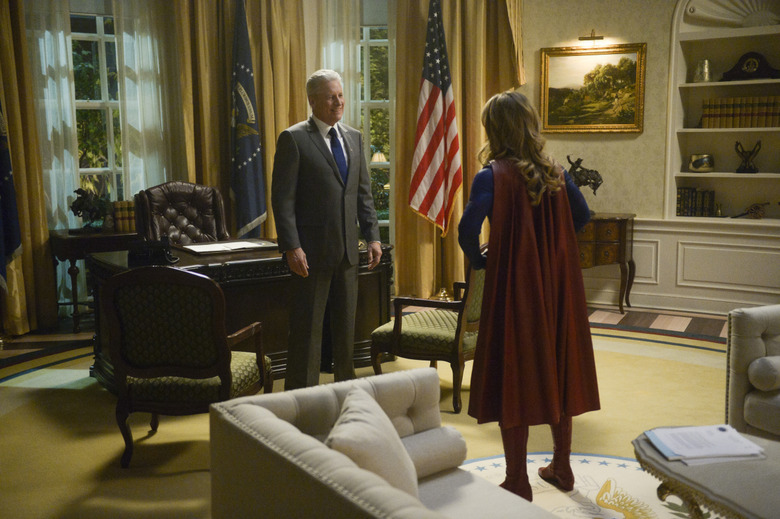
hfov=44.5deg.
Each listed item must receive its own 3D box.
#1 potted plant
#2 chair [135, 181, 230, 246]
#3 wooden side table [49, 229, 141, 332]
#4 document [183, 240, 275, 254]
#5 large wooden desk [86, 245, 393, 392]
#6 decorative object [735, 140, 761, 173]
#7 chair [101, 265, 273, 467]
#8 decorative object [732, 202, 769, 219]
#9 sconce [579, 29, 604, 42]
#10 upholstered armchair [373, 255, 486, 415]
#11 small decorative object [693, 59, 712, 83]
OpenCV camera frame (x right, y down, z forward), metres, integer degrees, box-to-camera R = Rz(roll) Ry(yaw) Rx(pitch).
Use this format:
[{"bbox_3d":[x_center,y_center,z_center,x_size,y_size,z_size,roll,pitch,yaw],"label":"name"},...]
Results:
[{"bbox_3d":[-2.457,-0.398,7.790,0.330,0.360,0.200,-4,10,-20],"label":"potted plant"},{"bbox_3d":[-1.555,0.007,7.332,0.710,1.190,0.780,-5,10,-23],"label":"chair"},{"bbox_3d":[-2.329,0.157,8.144,0.950,0.780,0.500,-5,8,-32],"label":"wooden side table"},{"bbox_3d":[-1.091,-0.085,6.539,0.580,0.025,0.340,-5,9,-33],"label":"document"},{"bbox_3d":[-1.025,0.327,6.554,1.830,0.790,1.020,-6,11,-29],"label":"large wooden desk"},{"bbox_3d":[3.068,-0.886,8.171,0.200,0.270,0.110,5,9,35],"label":"decorative object"},{"bbox_3d":[-0.984,0.487,4.781,0.650,0.940,0.690,0,7,6],"label":"chair"},{"bbox_3d":[2.884,-0.394,7.657,0.280,0.135,0.130,5,11,33],"label":"decorative object"},{"bbox_3d":[1.661,-1.861,7.856,0.230,0.120,0.180,4,10,27],"label":"sconce"},{"bbox_3d":[0.338,0.352,5.674,0.660,0.980,0.660,5,11,34],"label":"upholstered armchair"},{"bbox_3d":[2.722,-1.641,8.293,0.140,0.200,0.140,5,9,35],"label":"small decorative object"}]

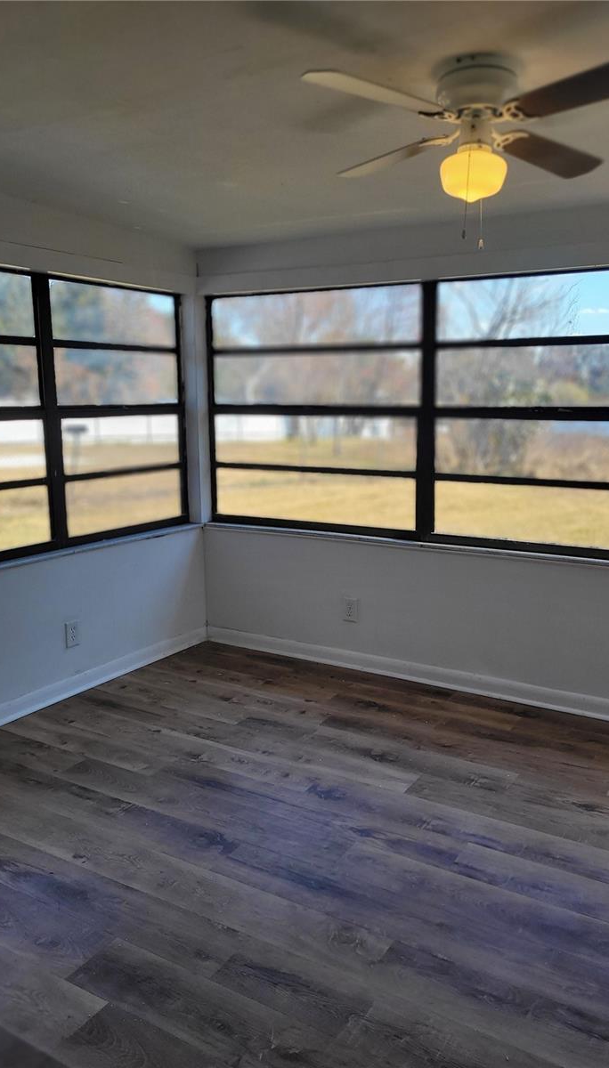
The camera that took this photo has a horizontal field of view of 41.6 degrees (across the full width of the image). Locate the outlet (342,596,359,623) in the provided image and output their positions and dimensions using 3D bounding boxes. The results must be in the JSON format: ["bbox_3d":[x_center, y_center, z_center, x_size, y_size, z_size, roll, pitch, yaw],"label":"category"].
[{"bbox_3d":[0.246,0.404,4.256,0.080,0.122,0.010,6,12,32],"label":"outlet"}]

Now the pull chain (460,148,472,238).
[{"bbox_3d":[0.405,-0.846,1.998,0.020,0.225,0.020,2,10,11],"label":"pull chain"}]

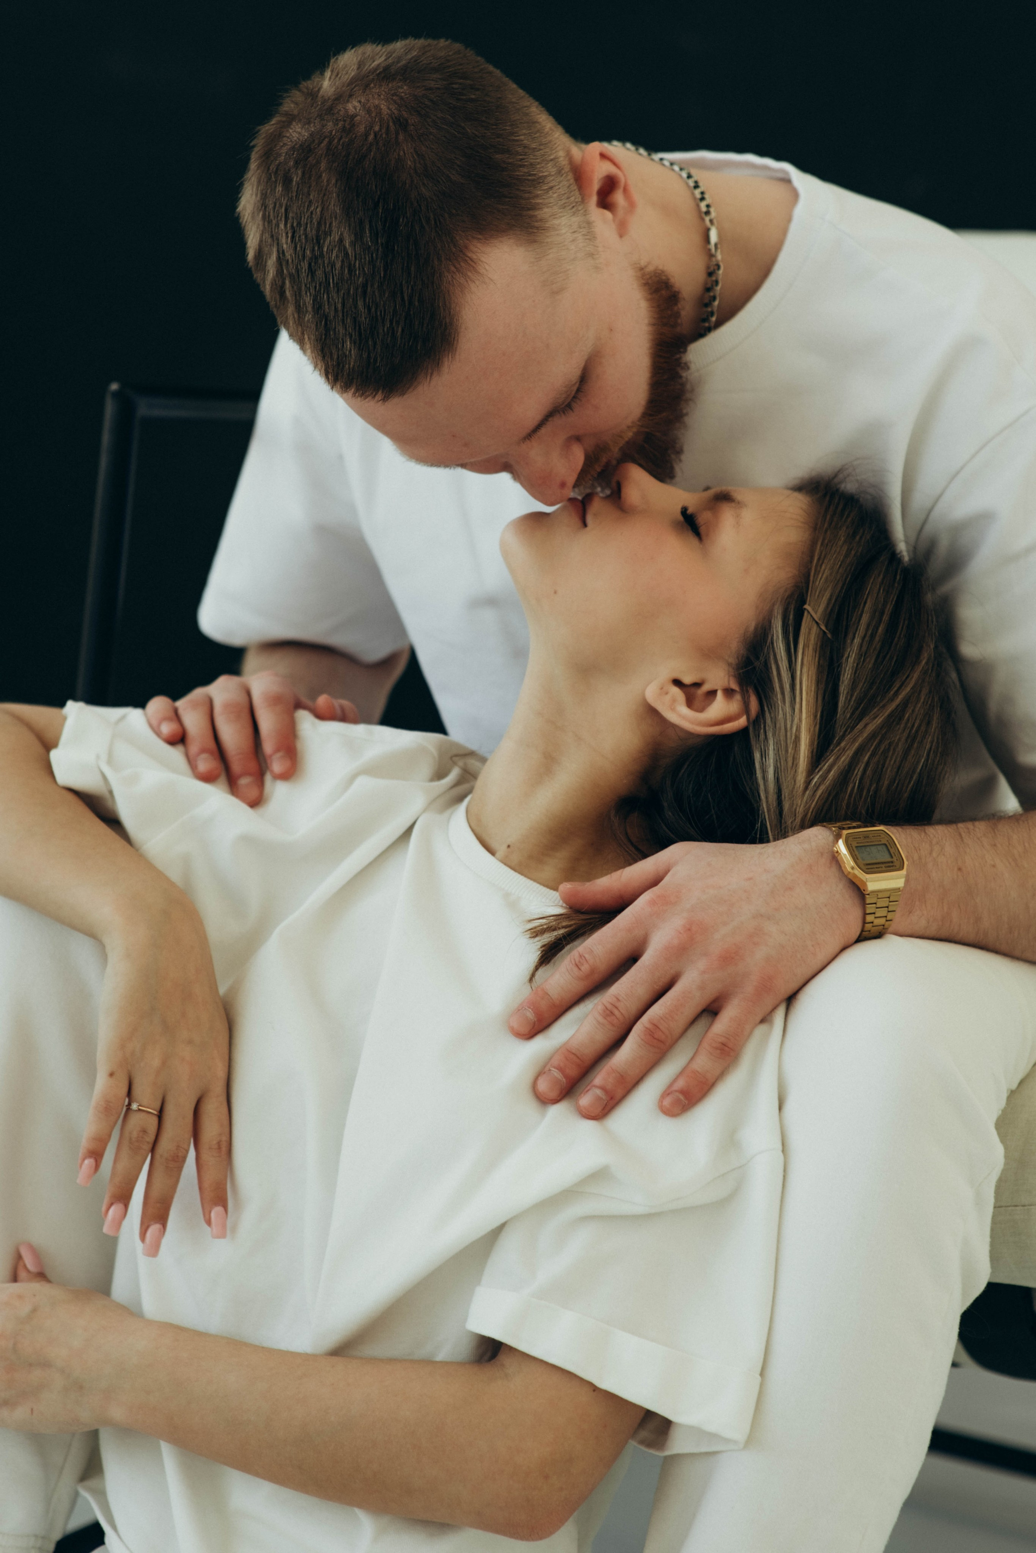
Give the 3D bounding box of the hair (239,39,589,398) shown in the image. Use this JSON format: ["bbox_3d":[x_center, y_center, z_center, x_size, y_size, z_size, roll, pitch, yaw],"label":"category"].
[{"bbox_3d":[-0.058,-0.274,1.830,0.170,0.205,0.165,-24,-20,37],"label":"hair"}]

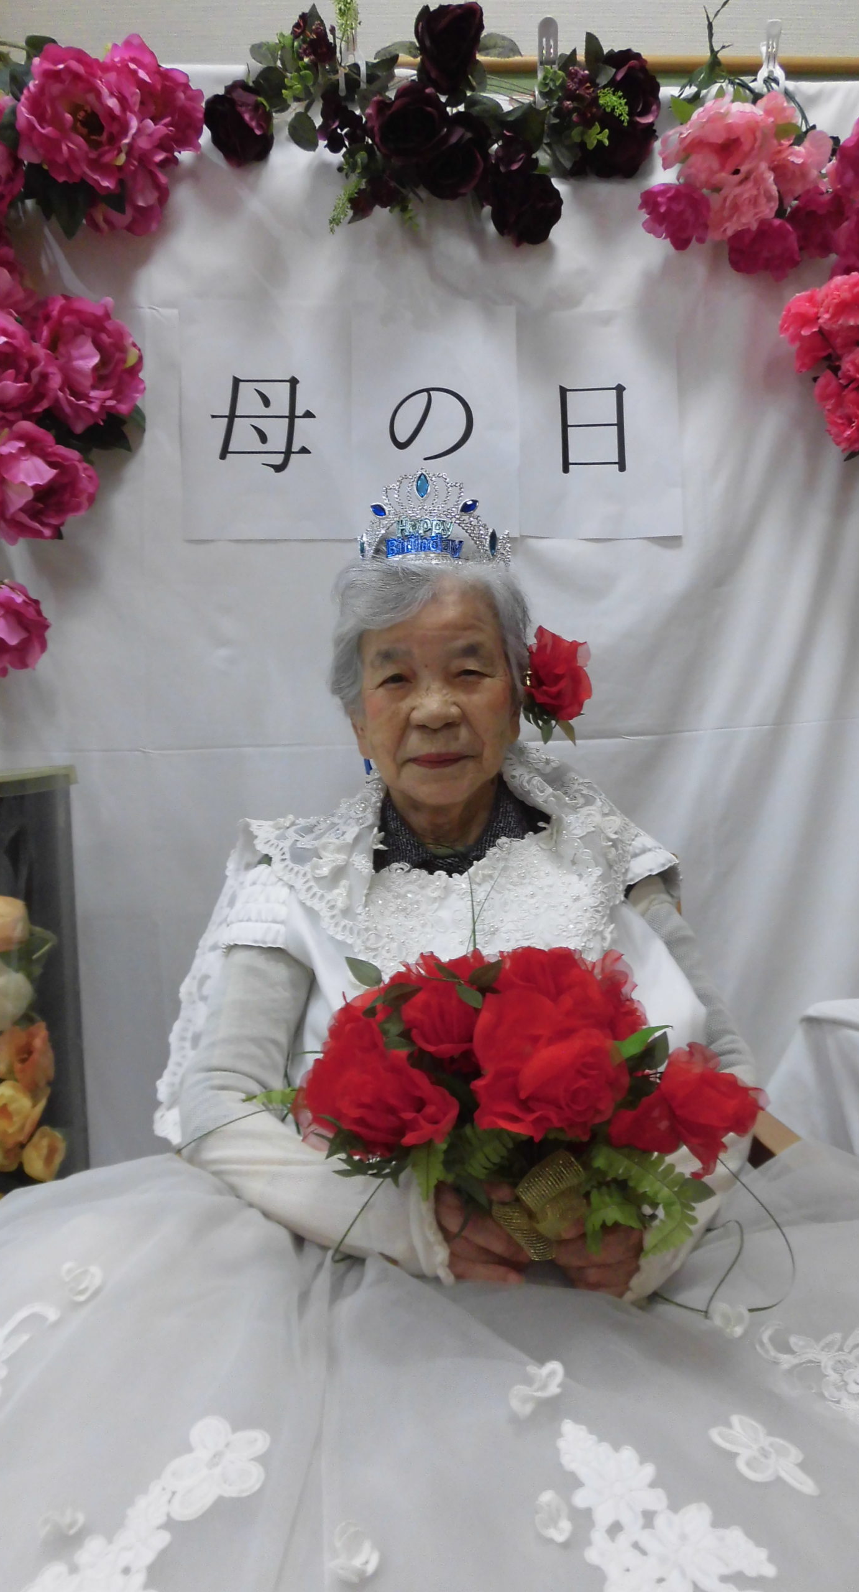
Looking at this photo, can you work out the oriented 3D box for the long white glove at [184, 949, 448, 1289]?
[{"bbox_3d":[-0.100,0.250,0.915,0.140,0.240,0.268,0,-1,-45],"label":"long white glove"}]

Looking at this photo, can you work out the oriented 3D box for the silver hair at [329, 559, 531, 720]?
[{"bbox_3d":[0.001,-0.148,0.985,0.178,0.180,0.195,-1,-1,7],"label":"silver hair"}]

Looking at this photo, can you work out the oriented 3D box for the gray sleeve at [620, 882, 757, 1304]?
[{"bbox_3d":[0.207,0.235,0.935,0.130,0.300,0.245,-1,-1,25],"label":"gray sleeve"}]

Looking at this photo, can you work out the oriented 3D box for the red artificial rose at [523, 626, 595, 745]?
[{"bbox_3d":[0.114,-0.099,0.985,0.068,0.105,0.065,-1,-1,-30],"label":"red artificial rose"}]

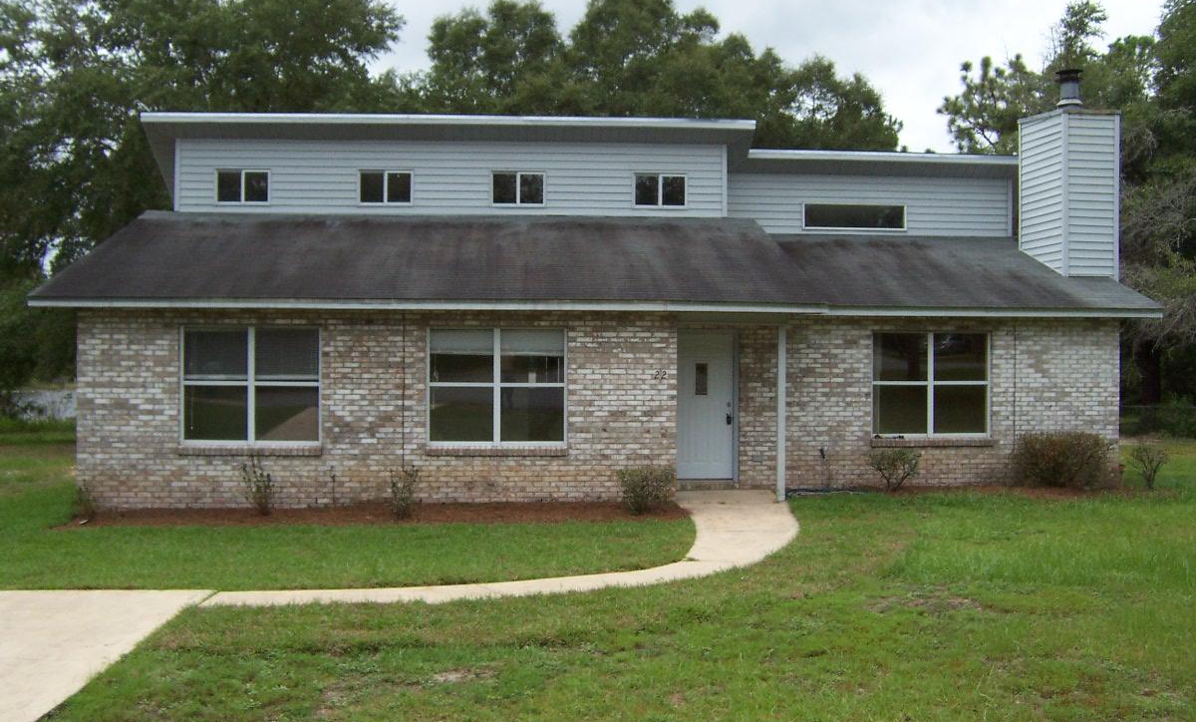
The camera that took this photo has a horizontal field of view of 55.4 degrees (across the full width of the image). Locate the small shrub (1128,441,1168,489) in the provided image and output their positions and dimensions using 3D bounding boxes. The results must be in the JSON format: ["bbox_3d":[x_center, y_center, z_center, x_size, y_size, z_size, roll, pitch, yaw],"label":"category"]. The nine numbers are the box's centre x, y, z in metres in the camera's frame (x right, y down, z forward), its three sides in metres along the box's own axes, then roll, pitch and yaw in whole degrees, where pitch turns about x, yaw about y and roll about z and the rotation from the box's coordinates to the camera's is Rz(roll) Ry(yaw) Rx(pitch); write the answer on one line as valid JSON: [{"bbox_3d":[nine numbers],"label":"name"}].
[{"bbox_3d":[7.848,1.484,16.250,0.570,0.680,0.550,0,-1,0],"label":"small shrub"}]

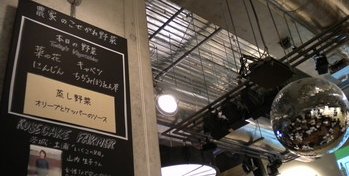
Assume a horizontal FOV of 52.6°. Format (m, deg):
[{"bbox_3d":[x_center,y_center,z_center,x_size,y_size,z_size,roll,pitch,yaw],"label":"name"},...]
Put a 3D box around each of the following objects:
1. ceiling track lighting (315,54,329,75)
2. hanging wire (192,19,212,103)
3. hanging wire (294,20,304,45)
[{"bbox_3d":[1.526,-0.242,3.660,0.120,0.190,0.140,-11,-31,6],"label":"ceiling track lighting"},{"bbox_3d":[0.370,-0.405,4.829,0.012,1.407,0.012,16,-38,-34],"label":"hanging wire"},{"bbox_3d":[1.298,-0.583,3.684,0.012,0.347,0.012,16,-38,-34],"label":"hanging wire"}]

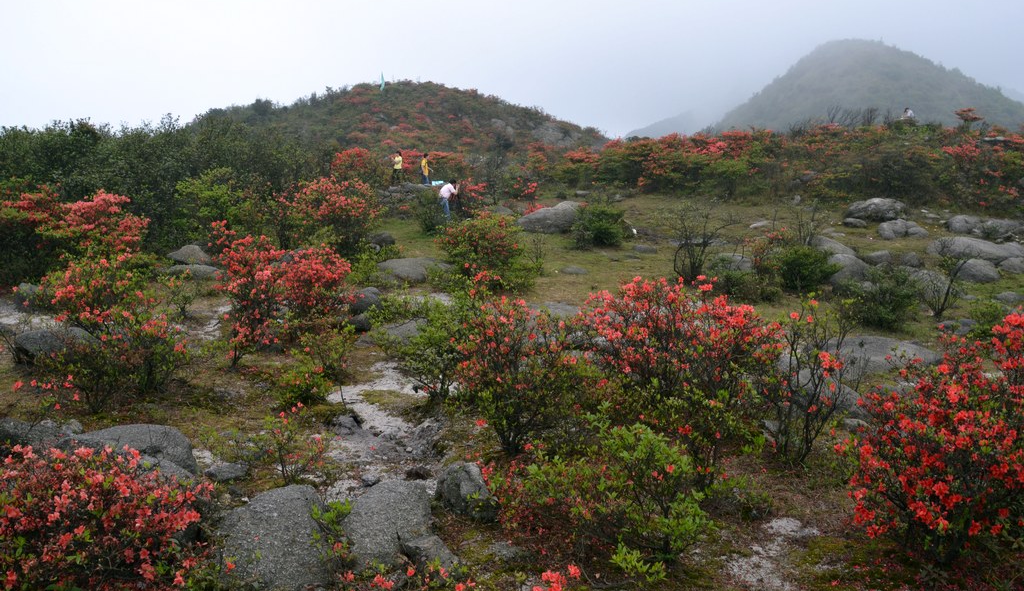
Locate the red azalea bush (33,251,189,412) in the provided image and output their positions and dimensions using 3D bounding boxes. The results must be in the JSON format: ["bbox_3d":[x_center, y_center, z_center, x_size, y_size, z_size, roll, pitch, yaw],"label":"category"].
[{"bbox_3d":[-3.032,0.272,5.800,1.150,1.150,1.000,-3,6,-28],"label":"red azalea bush"}]

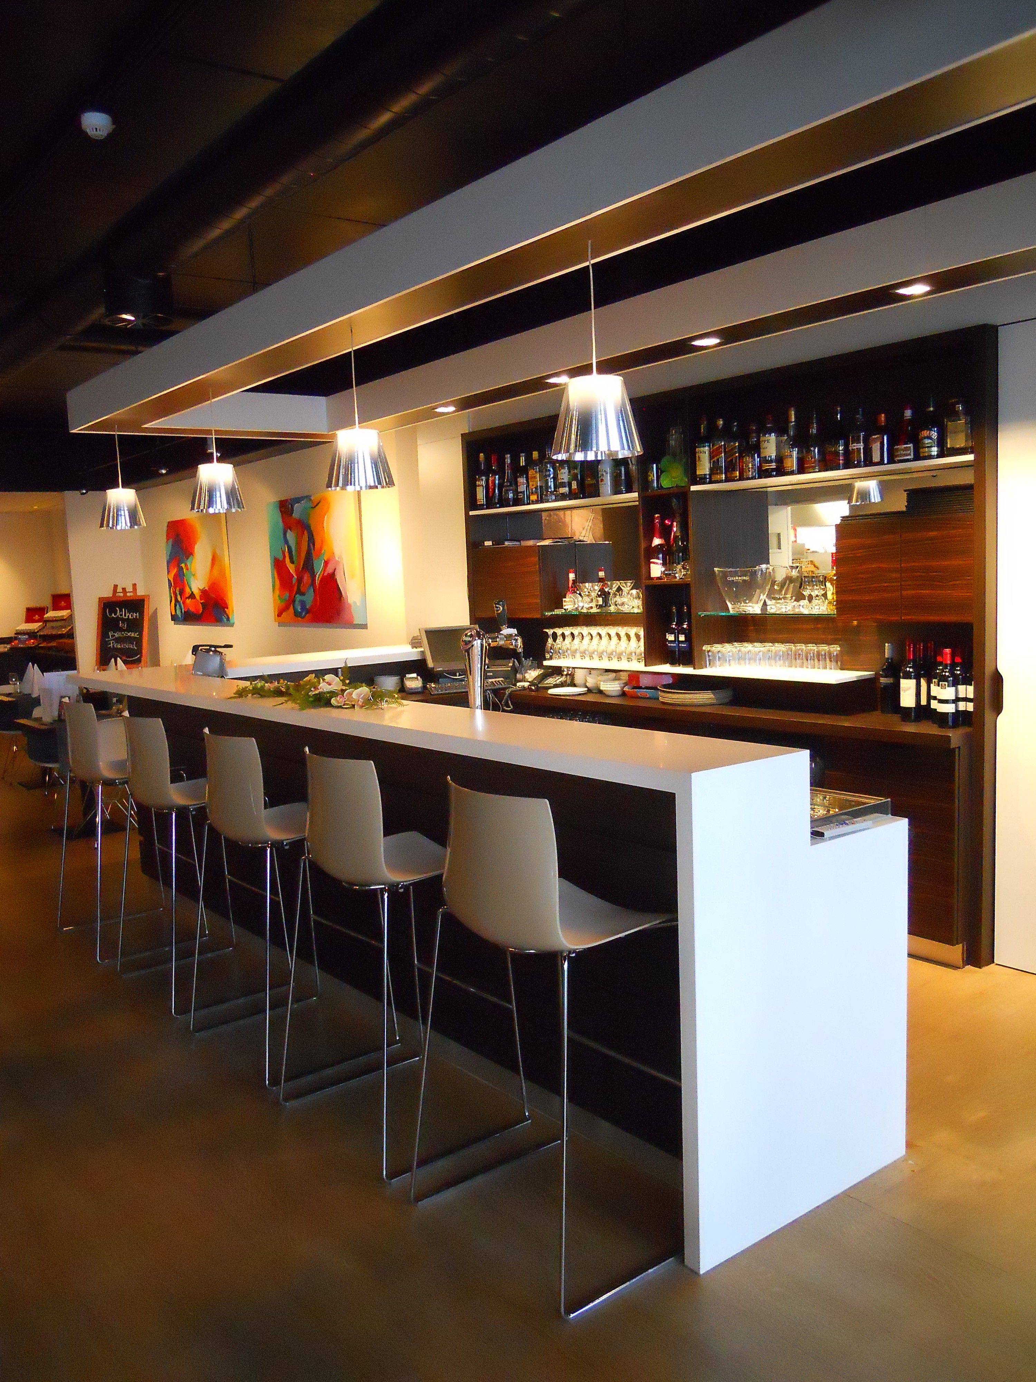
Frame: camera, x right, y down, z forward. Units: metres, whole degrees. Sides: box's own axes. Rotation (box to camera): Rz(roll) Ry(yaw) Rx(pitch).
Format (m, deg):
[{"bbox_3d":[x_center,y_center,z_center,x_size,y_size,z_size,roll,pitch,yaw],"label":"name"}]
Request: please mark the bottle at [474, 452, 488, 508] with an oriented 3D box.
[{"bbox_3d":[-0.231,-1.275,6.821,0.072,0.350,0.072,-2,6,0],"label":"bottle"}]

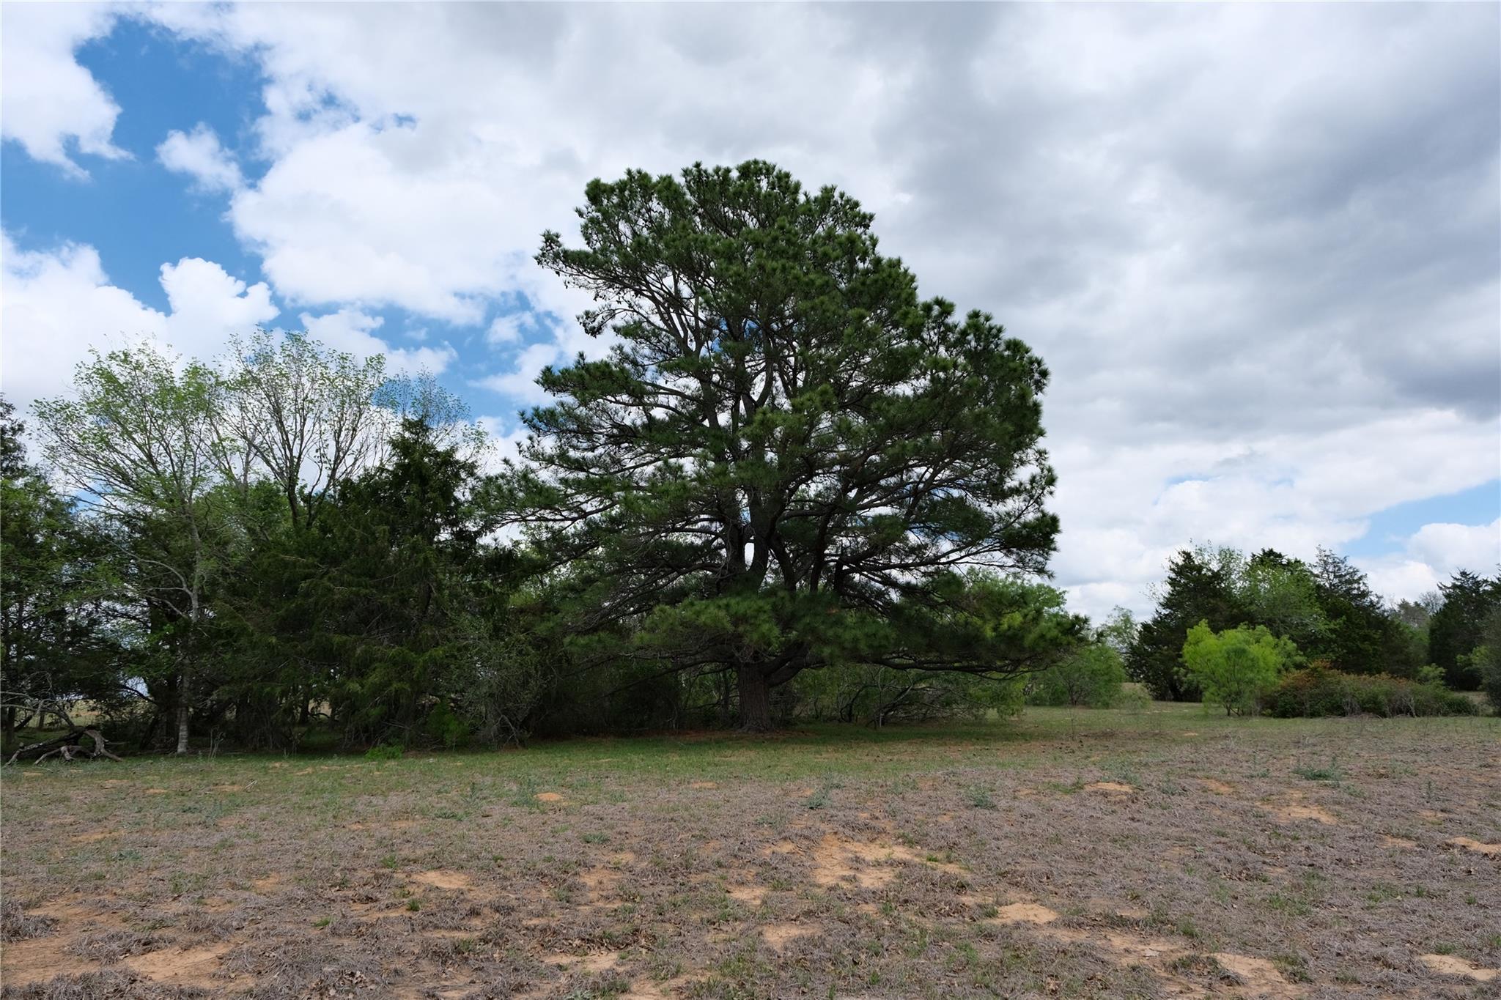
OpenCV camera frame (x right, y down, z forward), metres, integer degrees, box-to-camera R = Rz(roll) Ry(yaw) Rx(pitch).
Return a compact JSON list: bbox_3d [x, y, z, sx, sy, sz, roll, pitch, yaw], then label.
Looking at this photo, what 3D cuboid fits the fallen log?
[{"bbox_3d":[-14.244,5.130,20.741,2.460,0.760,1.100,-1,-10,0],"label":"fallen log"}]

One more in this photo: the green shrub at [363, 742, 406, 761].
[{"bbox_3d":[-7.564,5.204,20.693,0.800,0.350,0.750,3,-11,-19],"label":"green shrub"}]

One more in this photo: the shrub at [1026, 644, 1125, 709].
[{"bbox_3d":[16.464,8.901,50.653,4.920,3.160,4.700,-4,-11,17],"label":"shrub"}]

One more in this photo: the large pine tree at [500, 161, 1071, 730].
[{"bbox_3d":[0.909,-2.104,30.358,16.900,17.720,16.500,-1,-10,2],"label":"large pine tree"}]

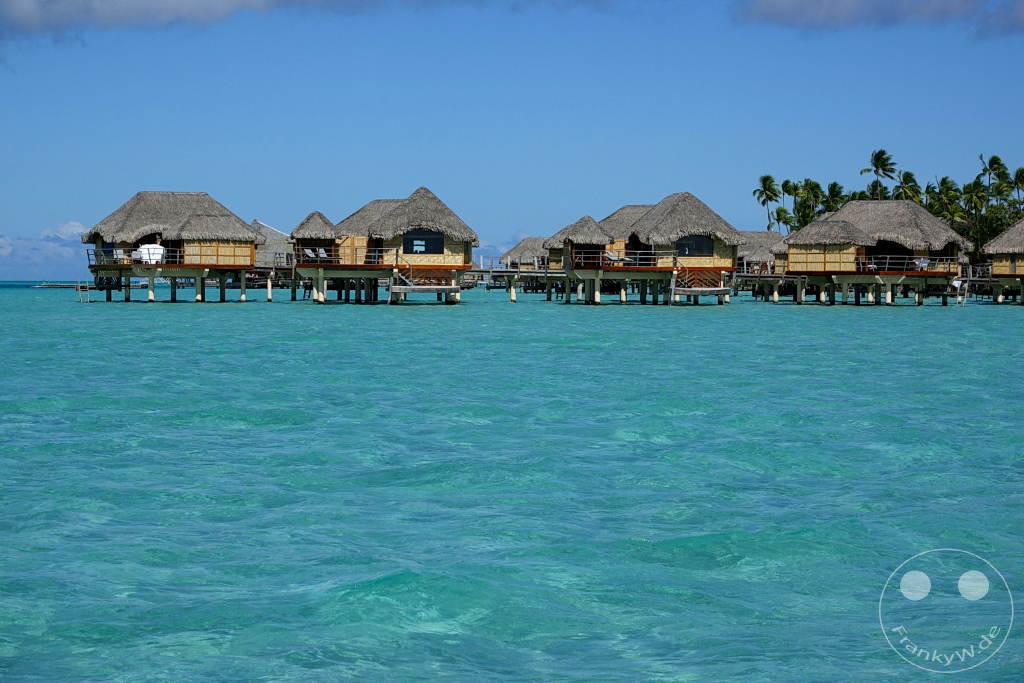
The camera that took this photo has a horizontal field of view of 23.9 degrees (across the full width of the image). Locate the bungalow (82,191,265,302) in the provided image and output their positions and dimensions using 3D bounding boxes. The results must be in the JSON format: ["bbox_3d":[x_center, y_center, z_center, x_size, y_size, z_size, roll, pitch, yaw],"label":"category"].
[{"bbox_3d":[-22.249,-6.238,158.946,11.820,7.320,11.300,0,1,0],"label":"bungalow"}]

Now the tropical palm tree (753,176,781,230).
[{"bbox_3d":[43.892,-19.171,414.775,5.150,18.980,5.150,0,1,0],"label":"tropical palm tree"}]

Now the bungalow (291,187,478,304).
[{"bbox_3d":[-8.005,-6.043,151.945,11.660,7.340,11.300,0,1,-2],"label":"bungalow"}]

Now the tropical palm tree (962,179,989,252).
[{"bbox_3d":[76.713,-18.061,399.790,4.300,17.800,4.300,0,1,0],"label":"tropical palm tree"}]

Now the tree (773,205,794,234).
[{"bbox_3d":[44.378,-15.617,394.852,3.590,12.870,3.590,0,1,0],"label":"tree"}]

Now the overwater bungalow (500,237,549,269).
[{"bbox_3d":[4.415,-9.986,317.949,11.800,7.100,11.300,0,1,0],"label":"overwater bungalow"}]

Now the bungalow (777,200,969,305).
[{"bbox_3d":[24.311,-6.005,162.949,12.780,7.000,11.300,0,1,0],"label":"bungalow"}]

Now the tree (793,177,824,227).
[{"bbox_3d":[50.927,-18.812,414.784,5.490,18.320,5.490,0,1,0],"label":"tree"}]

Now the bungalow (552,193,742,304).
[{"bbox_3d":[8.752,-6.007,155.946,12.100,7.210,11.300,0,1,-6],"label":"bungalow"}]

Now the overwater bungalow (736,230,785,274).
[{"bbox_3d":[25.670,-8.339,257.950,11.800,7.000,11.300,0,1,0],"label":"overwater bungalow"}]

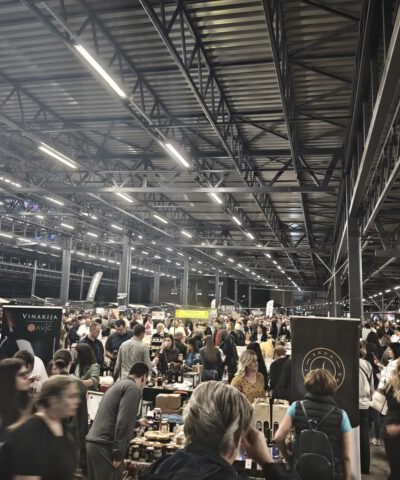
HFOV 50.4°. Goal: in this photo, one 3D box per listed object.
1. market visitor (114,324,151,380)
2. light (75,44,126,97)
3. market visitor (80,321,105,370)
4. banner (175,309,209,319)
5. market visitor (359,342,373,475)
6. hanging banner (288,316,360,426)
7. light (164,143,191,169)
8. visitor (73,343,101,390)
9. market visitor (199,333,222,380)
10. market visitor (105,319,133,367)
[{"bbox_3d":[-0.930,2.146,6.265,0.530,1.770,0.380,-2,-9,18],"label":"market visitor"},{"bbox_3d":[-1.462,-2.506,6.443,0.110,0.090,1.500,-1,-9,16],"label":"light"},{"bbox_3d":[-1.796,2.257,6.953,0.360,1.800,0.500,-6,-12,40],"label":"market visitor"},{"bbox_3d":[-0.340,2.939,17.000,1.320,0.360,0.040,-1,-9,16],"label":"banner"},{"bbox_3d":[2.211,2.216,5.712,0.340,1.690,0.450,-2,-10,21],"label":"market visitor"},{"bbox_3d":[1.536,1.962,5.139,0.850,1.980,0.180,-1,-10,13],"label":"hanging banner"},{"bbox_3d":[-0.476,-1.924,9.800,0.120,0.100,1.500,-1,-10,16],"label":"light"},{"bbox_3d":[-1.537,2.157,5.573,0.420,1.560,0.450,1,-9,6],"label":"visitor"},{"bbox_3d":[0.168,2.456,7.269,0.460,1.610,0.320,3,-9,-9],"label":"market visitor"},{"bbox_3d":[-1.393,2.291,7.250,0.550,1.840,0.400,2,-9,0],"label":"market visitor"}]

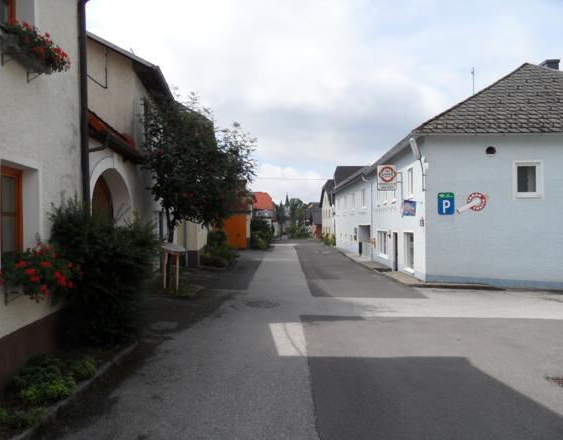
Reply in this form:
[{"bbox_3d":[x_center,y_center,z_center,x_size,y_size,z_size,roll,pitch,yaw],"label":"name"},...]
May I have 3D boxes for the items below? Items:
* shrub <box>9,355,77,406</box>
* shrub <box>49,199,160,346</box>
[{"bbox_3d":[-2.498,1.637,4.360,0.550,0.280,0.800,-1,-1,-8],"label":"shrub"},{"bbox_3d":[-2.456,0.707,5.992,1.250,2.020,1.400,-1,-1,-8],"label":"shrub"}]

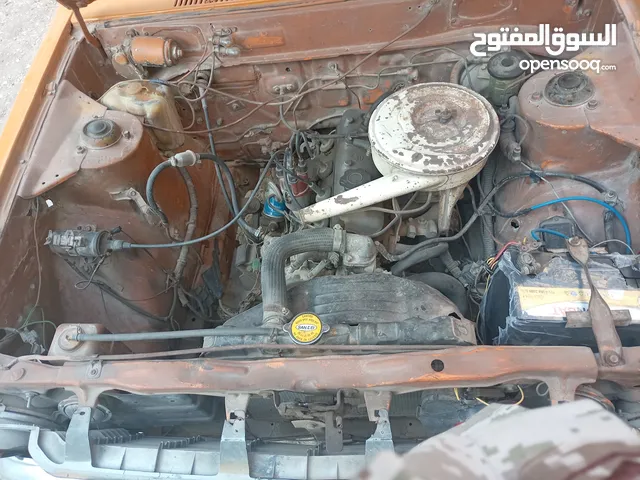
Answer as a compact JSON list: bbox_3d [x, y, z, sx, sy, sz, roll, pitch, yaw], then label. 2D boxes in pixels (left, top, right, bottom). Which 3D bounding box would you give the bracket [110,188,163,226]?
[{"bbox_3d":[-0.412,-0.073,1.037,0.092,0.088,0.055,-3,58,5],"label":"bracket"}]

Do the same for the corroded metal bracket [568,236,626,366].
[{"bbox_3d":[0.433,0.094,0.739,0.038,0.035,0.215,-3,63,5],"label":"corroded metal bracket"}]

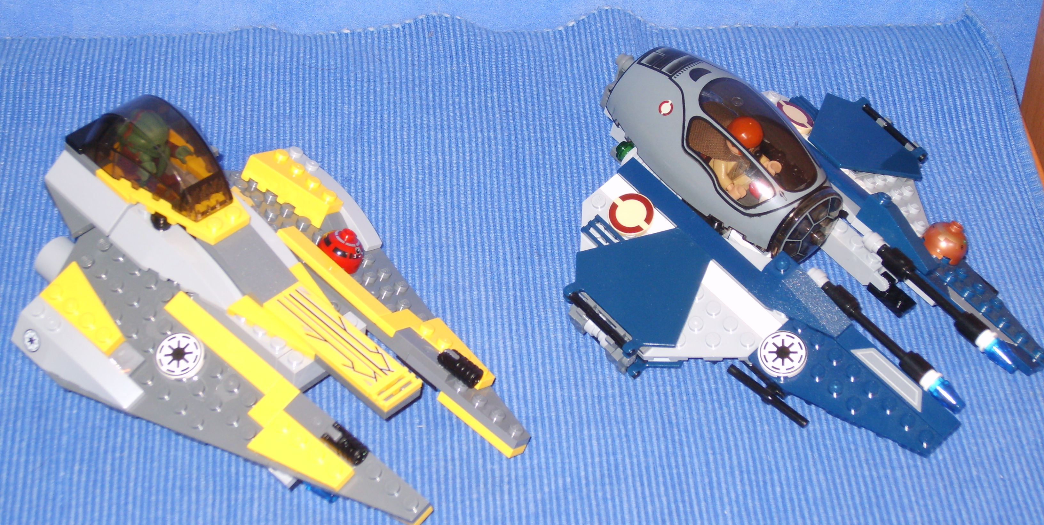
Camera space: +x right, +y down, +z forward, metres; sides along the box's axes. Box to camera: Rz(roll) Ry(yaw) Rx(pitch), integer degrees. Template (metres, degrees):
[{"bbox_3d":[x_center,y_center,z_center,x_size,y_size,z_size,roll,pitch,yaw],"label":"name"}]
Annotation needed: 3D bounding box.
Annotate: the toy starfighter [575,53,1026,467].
[{"bbox_3d":[0.092,-0.016,0.830,0.148,0.076,0.177,-32,51,-31],"label":"toy starfighter"}]

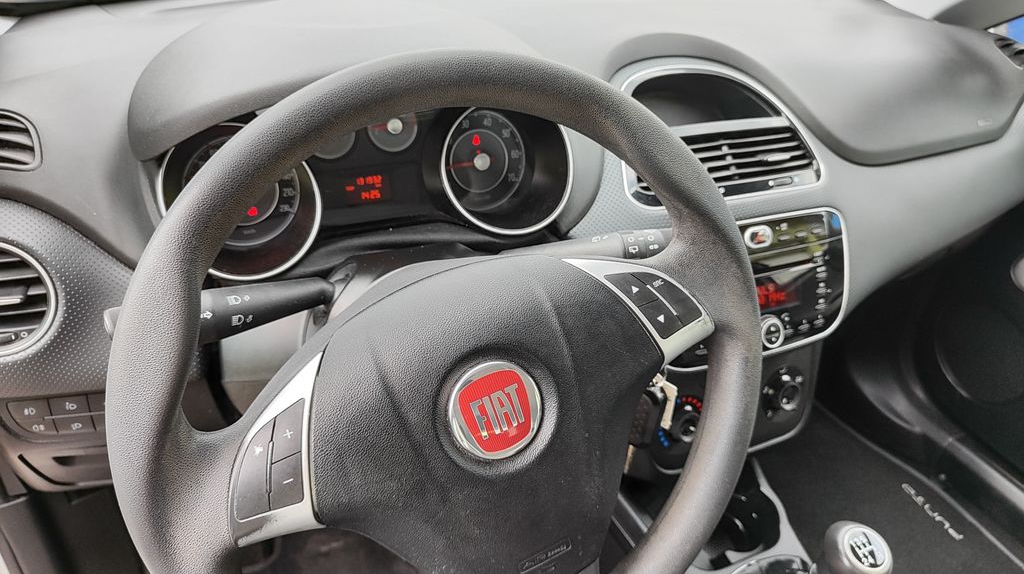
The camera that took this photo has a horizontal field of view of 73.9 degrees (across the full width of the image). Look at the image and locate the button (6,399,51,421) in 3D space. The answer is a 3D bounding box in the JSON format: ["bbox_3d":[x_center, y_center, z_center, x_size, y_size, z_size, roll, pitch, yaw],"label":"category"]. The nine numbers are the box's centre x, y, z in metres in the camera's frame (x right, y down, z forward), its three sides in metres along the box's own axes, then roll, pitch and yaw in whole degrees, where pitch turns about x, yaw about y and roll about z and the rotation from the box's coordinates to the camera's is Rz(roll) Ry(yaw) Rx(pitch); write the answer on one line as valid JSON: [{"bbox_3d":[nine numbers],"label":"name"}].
[{"bbox_3d":[-0.384,0.098,0.545,0.029,0.017,0.010,-6,15,-12],"label":"button"}]

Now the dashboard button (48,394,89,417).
[{"bbox_3d":[-0.357,0.095,0.551,0.028,0.016,0.010,-6,15,-12],"label":"dashboard button"}]

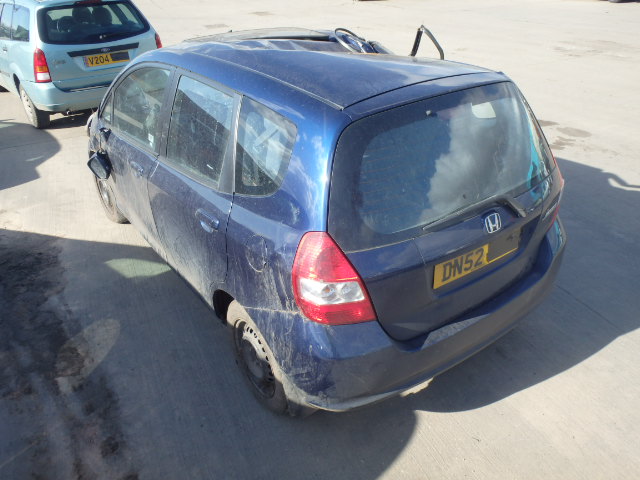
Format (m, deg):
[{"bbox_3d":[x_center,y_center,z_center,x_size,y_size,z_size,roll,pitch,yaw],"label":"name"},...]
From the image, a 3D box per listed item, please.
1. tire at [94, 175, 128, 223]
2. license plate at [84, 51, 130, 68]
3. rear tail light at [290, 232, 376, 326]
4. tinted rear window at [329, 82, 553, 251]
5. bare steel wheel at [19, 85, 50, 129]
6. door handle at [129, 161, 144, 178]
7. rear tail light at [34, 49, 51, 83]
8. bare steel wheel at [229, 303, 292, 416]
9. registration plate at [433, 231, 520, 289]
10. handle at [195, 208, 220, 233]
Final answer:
[{"bbox_3d":[-1.660,-0.409,4.192,0.180,0.575,0.575,-20,34,-30],"label":"tire"},{"bbox_3d":[-2.527,-2.159,6.181,0.520,0.111,0.015,-23,27,-34],"label":"license plate"},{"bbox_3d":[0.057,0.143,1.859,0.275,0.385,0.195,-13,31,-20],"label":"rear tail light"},{"bbox_3d":[0.548,-0.338,2.052,1.260,0.470,0.110,-20,12,-30],"label":"tinted rear window"},{"bbox_3d":[-3.650,-1.747,6.659,0.190,0.605,0.605,-23,36,-34],"label":"bare steel wheel"},{"bbox_3d":[-1.055,-0.411,2.997,0.045,0.065,0.200,-20,34,-30],"label":"door handle"},{"bbox_3d":[-3.169,-1.970,5.846,0.155,0.375,0.165,-23,36,-34],"label":"rear tail light"},{"bbox_3d":[-0.245,0.531,2.427,0.180,0.575,0.575,-20,34,-30],"label":"bare steel wheel"},{"bbox_3d":[0.654,0.069,2.122,0.520,0.111,0.015,-20,32,-30],"label":"registration plate"},{"bbox_3d":[-0.487,-0.080,2.261,0.045,0.065,0.200,-20,34,-30],"label":"handle"}]

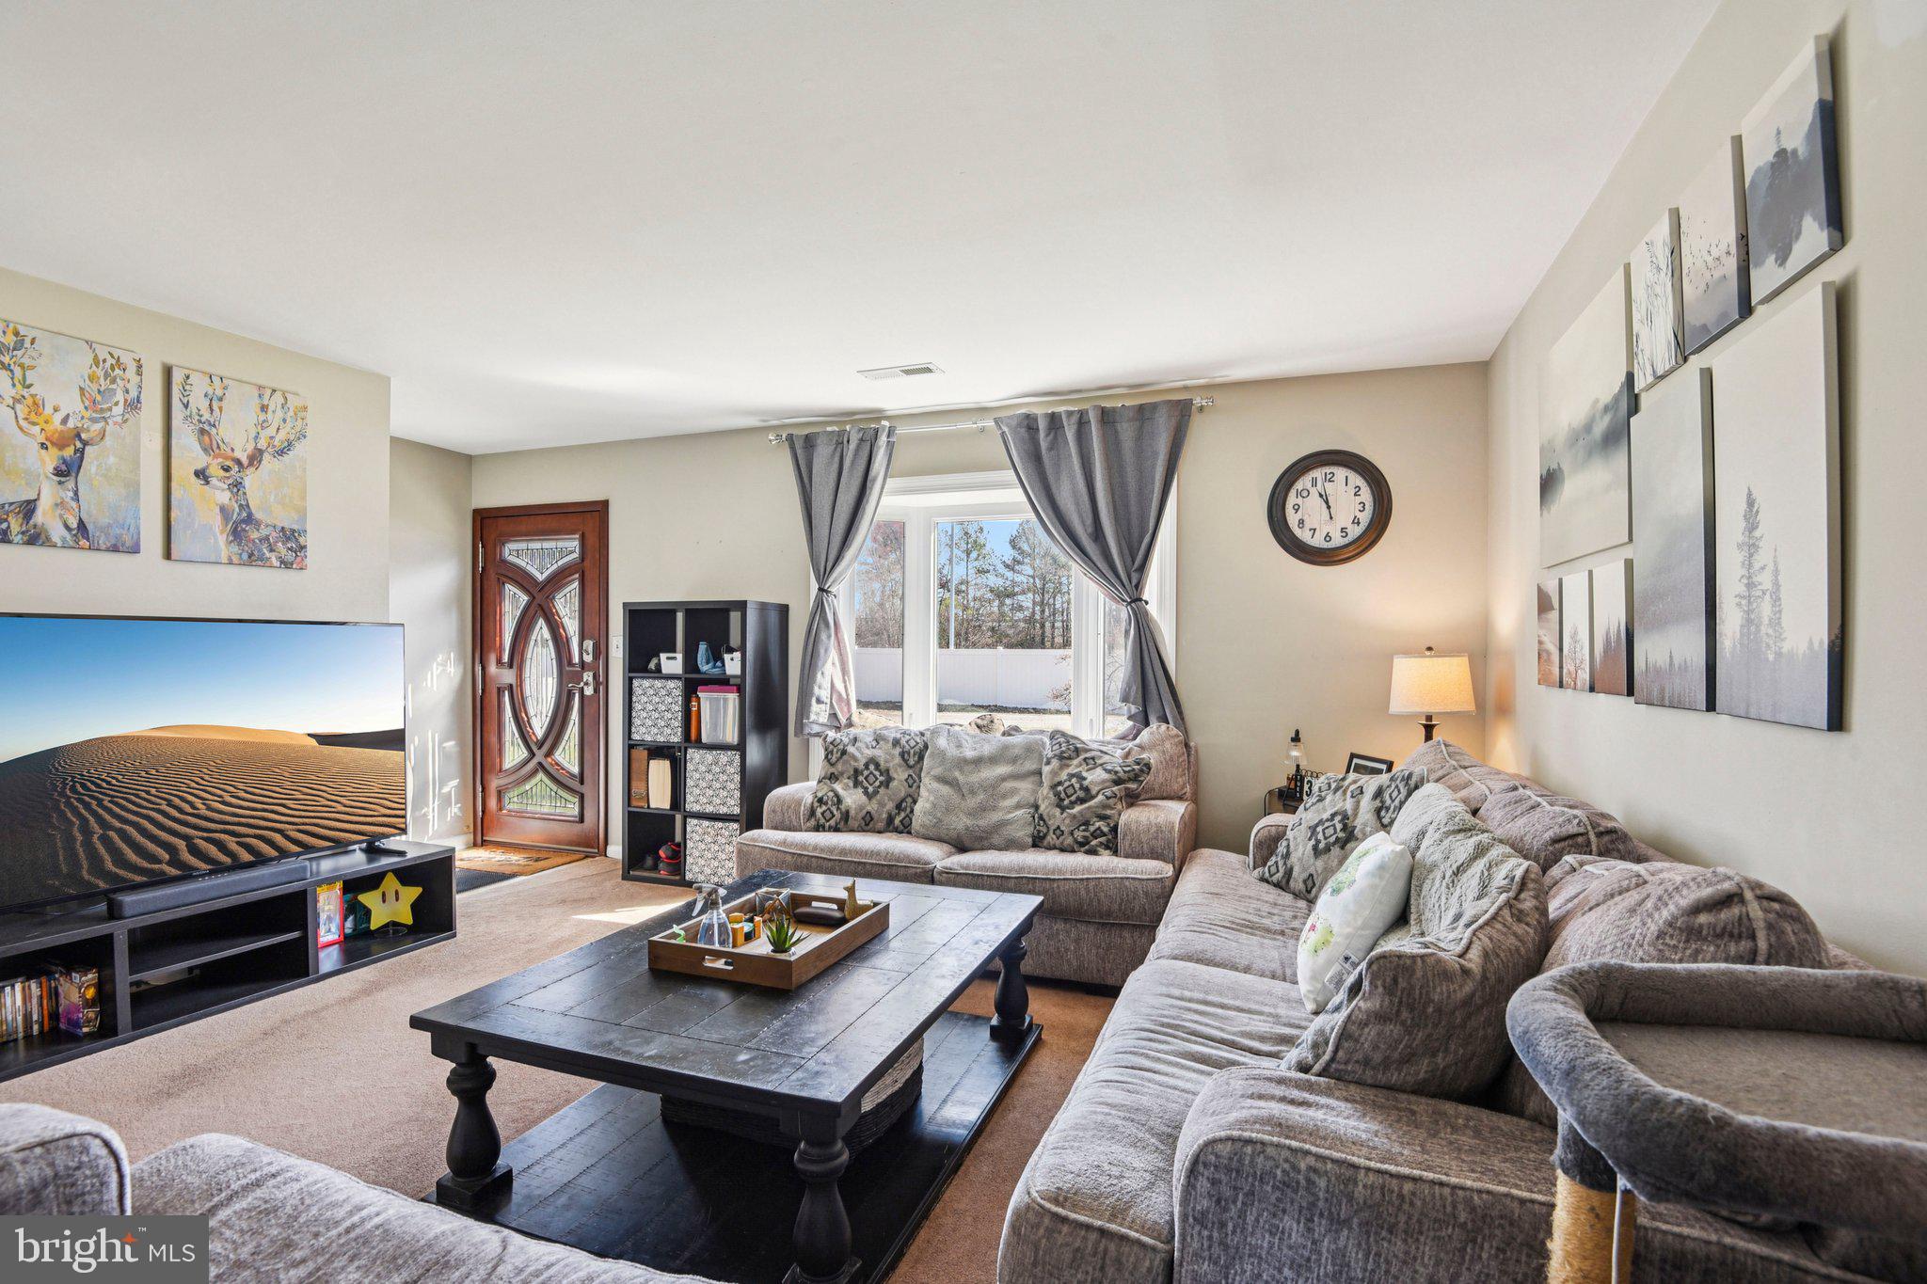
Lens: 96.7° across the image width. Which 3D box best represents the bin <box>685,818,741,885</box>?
[{"bbox_3d":[-1.211,1.074,4.519,0.325,0.335,0.350,0,-1,21],"label":"bin"}]

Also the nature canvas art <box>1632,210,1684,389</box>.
[{"bbox_3d":[1.550,-0.753,1.914,0.019,0.337,0.222,0,-1,21],"label":"nature canvas art"}]

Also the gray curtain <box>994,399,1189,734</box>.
[{"bbox_3d":[0.594,-0.317,4.054,0.950,1.585,0.140,0,-1,19],"label":"gray curtain"}]

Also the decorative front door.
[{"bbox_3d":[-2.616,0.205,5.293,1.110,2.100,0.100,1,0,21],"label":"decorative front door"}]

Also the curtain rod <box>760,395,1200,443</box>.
[{"bbox_3d":[0.033,-1.060,4.159,2.285,0.075,0.100,1,0,21],"label":"curtain rod"}]

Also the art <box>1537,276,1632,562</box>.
[{"bbox_3d":[1.591,-0.523,2.207,0.022,0.610,0.750,1,0,21],"label":"art"}]

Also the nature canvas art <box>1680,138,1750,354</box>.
[{"bbox_3d":[1.457,-0.755,1.666,0.019,0.337,0.222,0,-1,21],"label":"nature canvas art"}]

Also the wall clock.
[{"bbox_3d":[1.540,-0.565,3.605,0.485,0.492,0.055,1,0,21],"label":"wall clock"}]

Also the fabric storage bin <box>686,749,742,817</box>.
[{"bbox_3d":[-1.210,0.725,4.524,0.325,0.335,0.350,0,-1,21],"label":"fabric storage bin"}]

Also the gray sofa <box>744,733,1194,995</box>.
[{"bbox_3d":[0.071,0.812,3.650,1.760,0.890,0.990,0,-1,18],"label":"gray sofa"}]

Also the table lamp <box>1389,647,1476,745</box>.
[{"bbox_3d":[1.761,0.307,3.241,0.295,0.575,0.295,1,0,21],"label":"table lamp"}]

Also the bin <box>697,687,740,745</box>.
[{"bbox_3d":[-1.188,0.379,4.521,0.250,0.310,0.340,0,-1,21],"label":"bin"}]

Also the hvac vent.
[{"bbox_3d":[-0.267,-1.149,3.664,0.352,0.018,0.142,1,0,21],"label":"hvac vent"}]

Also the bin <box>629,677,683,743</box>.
[{"bbox_3d":[-1.540,0.359,4.622,0.325,0.325,0.340,1,0,21],"label":"bin"}]

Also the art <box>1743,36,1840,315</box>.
[{"bbox_3d":[1.222,-0.683,1.270,0.022,0.310,0.207,1,0,21],"label":"art"}]

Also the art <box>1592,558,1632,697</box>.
[{"bbox_3d":[1.646,-0.029,2.166,0.019,0.330,0.222,0,-1,21],"label":"art"}]

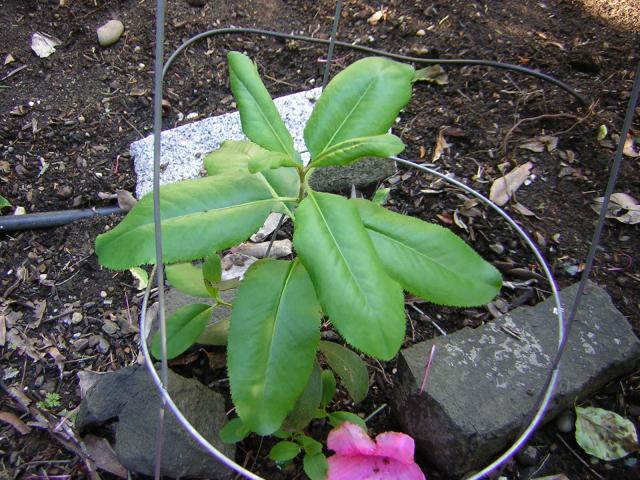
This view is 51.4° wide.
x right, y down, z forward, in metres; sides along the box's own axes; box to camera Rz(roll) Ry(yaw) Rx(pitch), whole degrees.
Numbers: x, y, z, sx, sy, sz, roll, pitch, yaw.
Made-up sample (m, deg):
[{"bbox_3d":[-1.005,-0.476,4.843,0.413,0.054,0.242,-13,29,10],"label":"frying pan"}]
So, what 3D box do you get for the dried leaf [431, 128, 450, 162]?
[{"bbox_3d":[0.137,-0.108,0.763,0.023,0.014,0.054,14,50,11],"label":"dried leaf"}]

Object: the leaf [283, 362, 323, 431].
[{"bbox_3d":[-0.015,0.110,0.494,0.039,0.013,0.074,14,61,10],"label":"leaf"}]

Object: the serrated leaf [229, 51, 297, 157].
[{"bbox_3d":[-0.043,-0.107,0.525,0.040,0.020,0.129,-18,55,-16],"label":"serrated leaf"}]

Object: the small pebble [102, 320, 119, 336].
[{"bbox_3d":[-0.212,0.090,0.673,0.017,0.010,0.015,-8,48,-9],"label":"small pebble"}]

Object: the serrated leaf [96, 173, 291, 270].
[{"bbox_3d":[-0.074,-0.009,0.397,0.118,0.020,0.053,-16,69,-6],"label":"serrated leaf"}]

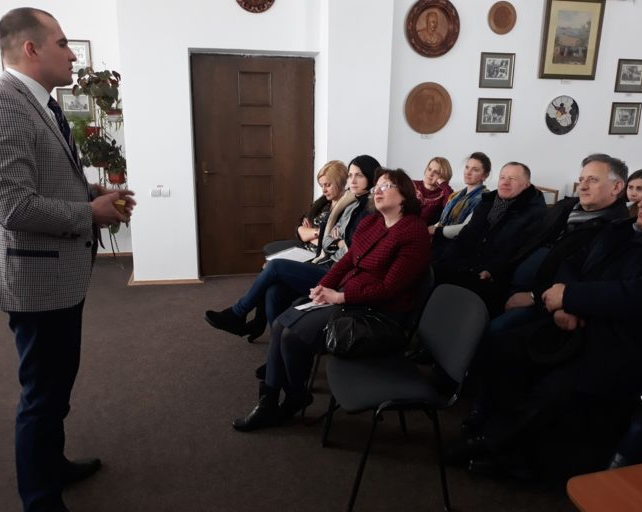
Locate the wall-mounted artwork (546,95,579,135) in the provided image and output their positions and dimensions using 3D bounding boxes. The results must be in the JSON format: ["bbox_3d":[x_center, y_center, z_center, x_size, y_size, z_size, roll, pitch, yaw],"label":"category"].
[{"bbox_3d":[2.557,-1.481,5.607,0.387,0.405,0.030,-2,13,-10],"label":"wall-mounted artwork"}]

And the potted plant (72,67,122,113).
[{"bbox_3d":[-2.236,-1.644,5.331,0.420,0.440,0.380,-2,13,-10],"label":"potted plant"}]

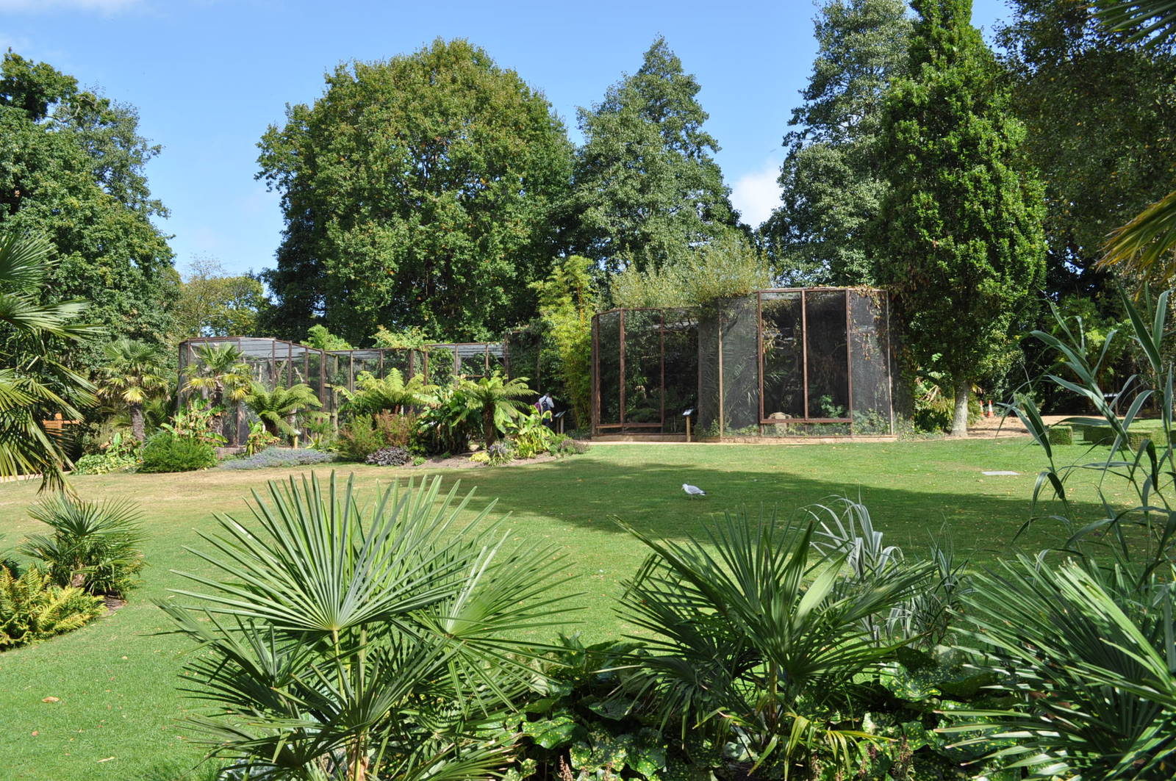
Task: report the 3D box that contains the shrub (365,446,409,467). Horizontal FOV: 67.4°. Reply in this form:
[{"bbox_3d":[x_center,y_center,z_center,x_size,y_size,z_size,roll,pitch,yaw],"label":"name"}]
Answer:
[{"bbox_3d":[-4.934,1.611,21.600,1.100,0.500,0.900,0,-3,0],"label":"shrub"}]

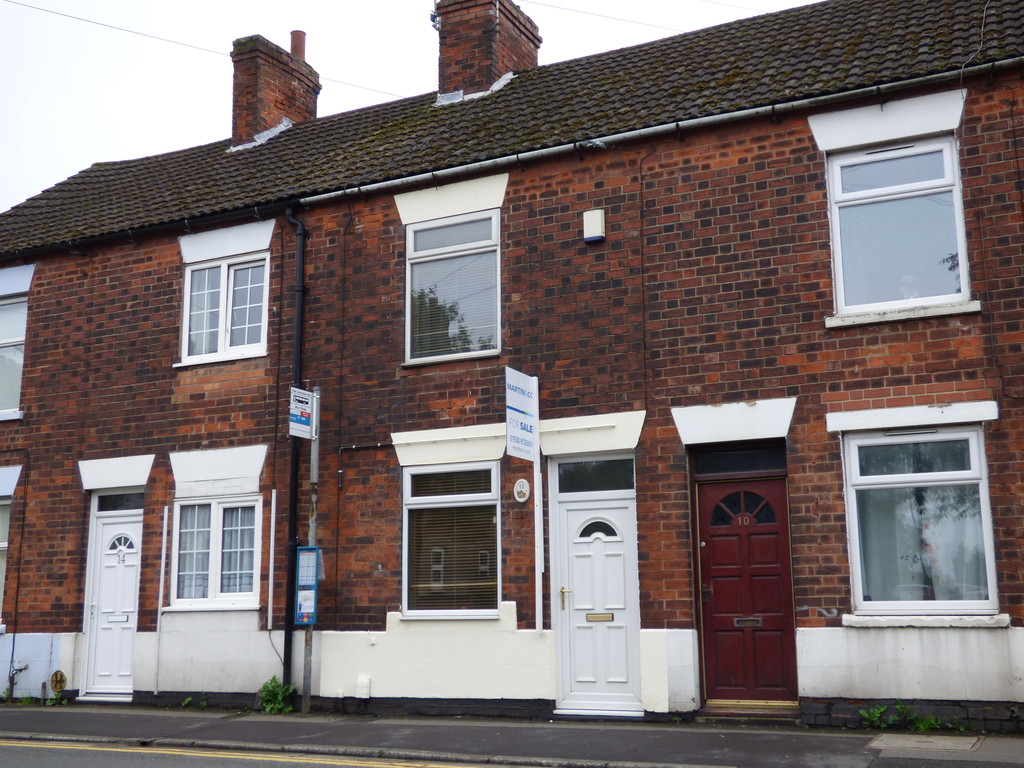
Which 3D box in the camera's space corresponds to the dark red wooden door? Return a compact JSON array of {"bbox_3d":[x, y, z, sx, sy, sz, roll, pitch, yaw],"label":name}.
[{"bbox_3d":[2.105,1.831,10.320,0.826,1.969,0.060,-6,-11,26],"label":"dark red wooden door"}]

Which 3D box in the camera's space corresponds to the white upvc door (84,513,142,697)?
[{"bbox_3d":[-4.337,2.429,12.771,0.810,2.023,0.100,-6,-13,24],"label":"white upvc door"}]

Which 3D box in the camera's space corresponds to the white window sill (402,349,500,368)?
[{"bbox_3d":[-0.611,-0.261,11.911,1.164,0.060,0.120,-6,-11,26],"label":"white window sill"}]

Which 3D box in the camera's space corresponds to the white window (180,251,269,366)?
[{"bbox_3d":[-3.294,-0.869,13.412,1.249,1.186,0.090,-6,-11,26],"label":"white window"}]

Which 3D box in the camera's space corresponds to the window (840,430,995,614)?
[{"bbox_3d":[3.444,1.162,9.738,1.138,1.530,0.090,-6,-11,26],"label":"window"}]

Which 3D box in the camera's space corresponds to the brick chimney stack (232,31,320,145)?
[{"bbox_3d":[-3.549,-4.439,17.442,0.495,2.250,1.560,-6,-11,26],"label":"brick chimney stack"}]

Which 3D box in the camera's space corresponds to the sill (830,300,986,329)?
[{"bbox_3d":[3.288,-0.564,9.708,1.232,0.082,0.150,-6,-13,24],"label":"sill"}]

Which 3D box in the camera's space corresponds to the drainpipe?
[{"bbox_3d":[-2.260,0.587,11.965,0.105,5.096,0.130,-6,-13,24],"label":"drainpipe"}]

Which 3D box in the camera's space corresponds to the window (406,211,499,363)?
[{"bbox_3d":[-0.578,-0.964,11.645,1.066,1.481,0.100,-6,-13,24],"label":"window"}]

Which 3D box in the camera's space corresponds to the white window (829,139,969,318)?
[{"bbox_3d":[3.337,-1.343,9.969,1.061,1.442,0.100,-6,-13,24],"label":"white window"}]

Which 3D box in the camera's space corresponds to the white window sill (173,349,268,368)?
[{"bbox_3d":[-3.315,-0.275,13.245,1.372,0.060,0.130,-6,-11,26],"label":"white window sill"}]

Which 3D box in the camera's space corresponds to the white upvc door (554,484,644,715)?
[{"bbox_3d":[0.783,1.958,10.461,0.814,2.031,0.100,-6,-13,24],"label":"white upvc door"}]

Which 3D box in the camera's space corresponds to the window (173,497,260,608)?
[{"bbox_3d":[-3.121,1.805,12.304,1.169,1.169,0.100,-6,-13,24],"label":"window"}]

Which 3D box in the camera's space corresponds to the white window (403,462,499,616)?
[{"bbox_3d":[-0.589,1.561,11.632,1.123,1.513,0.090,-6,-11,26],"label":"white window"}]

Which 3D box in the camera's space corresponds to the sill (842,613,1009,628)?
[{"bbox_3d":[3.296,1.893,9.215,1.247,0.099,0.150,-6,-13,24],"label":"sill"}]

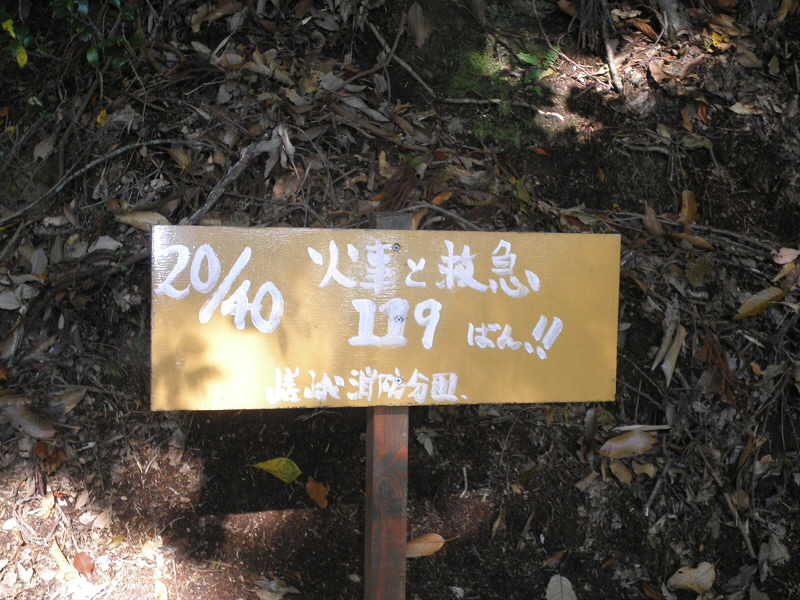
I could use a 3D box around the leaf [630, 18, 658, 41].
[{"bbox_3d":[0.433,-0.483,1.846,0.066,0.026,0.014,41,-20,18],"label":"leaf"}]

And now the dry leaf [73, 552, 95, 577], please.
[{"bbox_3d":[-0.421,0.355,1.395,0.025,0.038,0.007,-17,-35,-12],"label":"dry leaf"}]

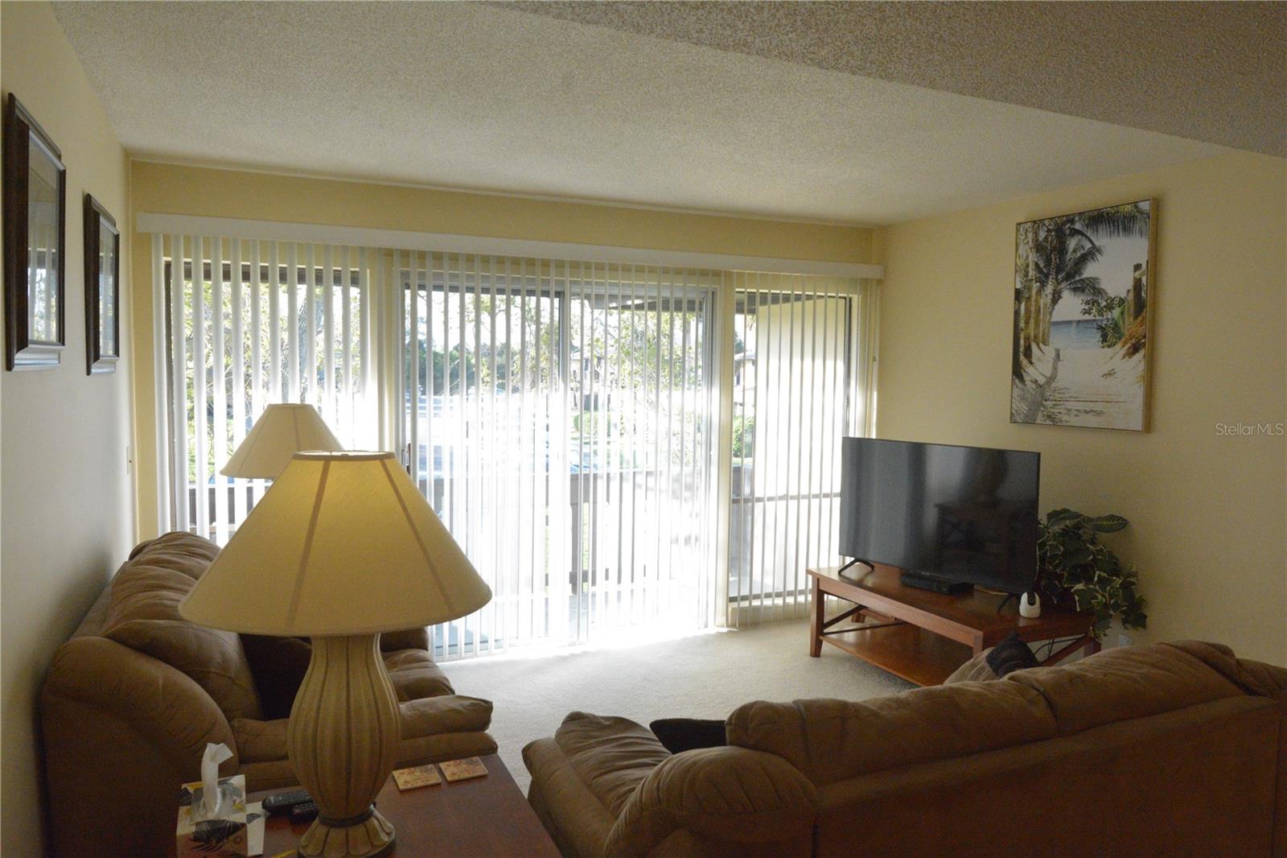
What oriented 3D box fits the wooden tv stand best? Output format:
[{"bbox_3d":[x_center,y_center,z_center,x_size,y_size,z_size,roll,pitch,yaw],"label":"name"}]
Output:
[{"bbox_3d":[1.480,1.027,4.270,0.710,0.468,1.250,-2,4,-25],"label":"wooden tv stand"}]

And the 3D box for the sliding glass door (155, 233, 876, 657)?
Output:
[{"bbox_3d":[-0.327,0.154,4.577,3.930,2.080,0.100,-2,4,-25],"label":"sliding glass door"}]

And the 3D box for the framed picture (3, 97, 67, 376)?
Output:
[{"bbox_3d":[-1.290,-0.386,1.830,0.033,0.515,0.480,1,3,-25],"label":"framed picture"}]

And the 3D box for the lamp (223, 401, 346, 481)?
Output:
[{"bbox_3d":[-1.460,0.294,3.561,0.590,0.788,0.590,-2,4,-25],"label":"lamp"}]

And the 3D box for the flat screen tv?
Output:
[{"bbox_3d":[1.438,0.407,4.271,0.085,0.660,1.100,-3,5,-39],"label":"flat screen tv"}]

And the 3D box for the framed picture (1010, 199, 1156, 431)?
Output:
[{"bbox_3d":[2.084,-0.518,4.112,0.040,1.025,0.720,-2,4,-25],"label":"framed picture"}]

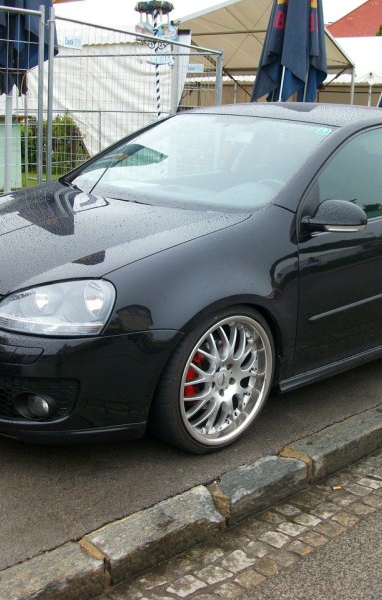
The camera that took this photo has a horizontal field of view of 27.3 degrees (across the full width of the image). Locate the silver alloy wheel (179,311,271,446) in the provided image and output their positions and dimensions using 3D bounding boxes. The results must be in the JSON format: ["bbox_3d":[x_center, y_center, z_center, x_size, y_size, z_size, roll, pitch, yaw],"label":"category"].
[{"bbox_3d":[0.082,0.306,3.207,0.520,0.520,0.210,-10,18,-43],"label":"silver alloy wheel"}]

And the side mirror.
[{"bbox_3d":[0.637,-0.372,3.430,0.160,0.155,0.235,-11,19,-44],"label":"side mirror"}]

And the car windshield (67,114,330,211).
[{"bbox_3d":[0.015,-0.727,3.984,1.390,0.110,0.860,15,47,43],"label":"car windshield"}]

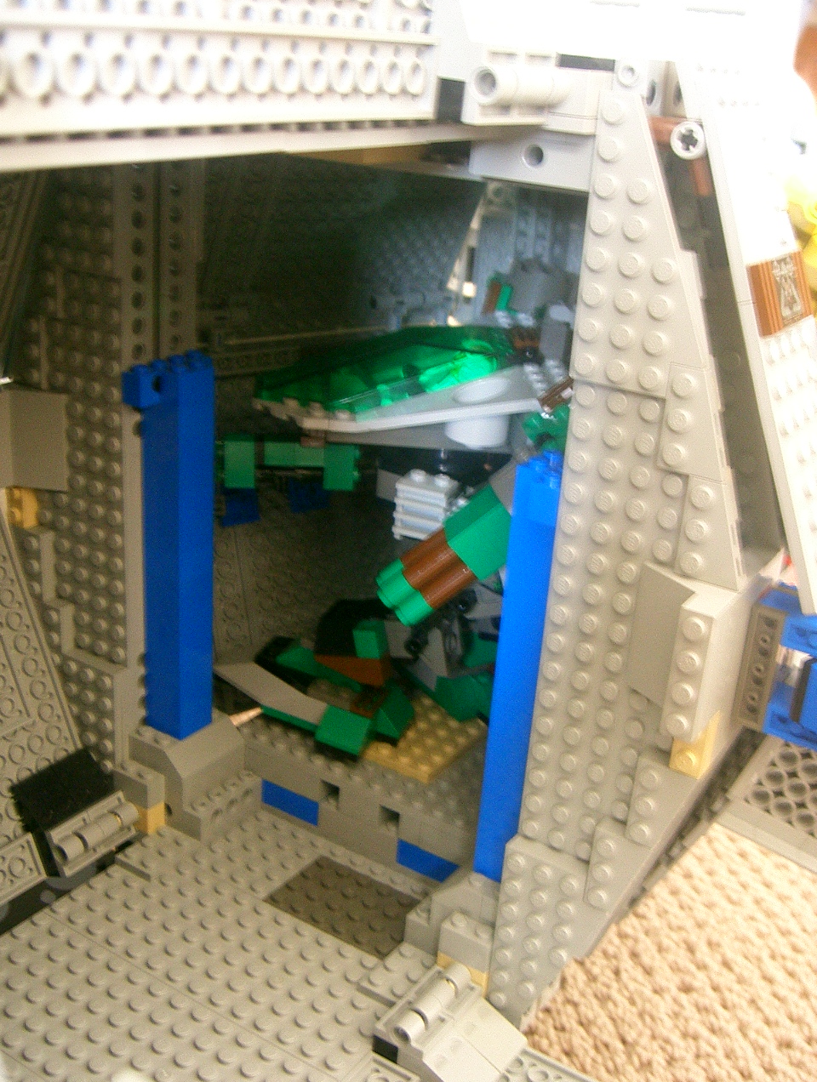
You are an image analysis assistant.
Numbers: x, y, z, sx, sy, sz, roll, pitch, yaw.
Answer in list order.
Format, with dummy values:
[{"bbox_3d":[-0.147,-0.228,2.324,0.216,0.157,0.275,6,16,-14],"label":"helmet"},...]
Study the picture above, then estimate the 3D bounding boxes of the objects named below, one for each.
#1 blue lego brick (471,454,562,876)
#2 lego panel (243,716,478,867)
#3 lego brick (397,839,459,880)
[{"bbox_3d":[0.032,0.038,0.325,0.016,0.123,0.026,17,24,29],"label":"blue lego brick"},{"bbox_3d":[-0.005,0.082,0.420,0.096,0.024,0.050,17,24,29],"label":"lego panel"},{"bbox_3d":[0.009,0.101,0.392,0.024,0.010,0.008,17,24,29],"label":"lego brick"}]

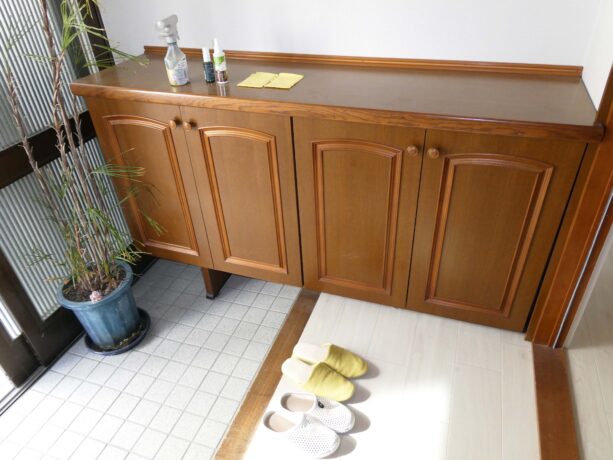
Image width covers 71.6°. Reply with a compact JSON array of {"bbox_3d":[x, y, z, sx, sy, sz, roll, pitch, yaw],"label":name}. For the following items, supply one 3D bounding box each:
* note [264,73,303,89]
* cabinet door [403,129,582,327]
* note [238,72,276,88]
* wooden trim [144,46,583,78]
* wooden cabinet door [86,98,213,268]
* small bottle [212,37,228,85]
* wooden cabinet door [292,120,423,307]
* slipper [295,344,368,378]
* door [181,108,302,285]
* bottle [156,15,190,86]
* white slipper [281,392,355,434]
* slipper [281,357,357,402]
[{"bbox_3d":[-0.080,-0.559,1.589,0.103,0.005,0.178,10,37,17],"label":"note"},{"bbox_3d":[0.602,0.030,1.469,0.439,0.768,0.030,10,37,17],"label":"cabinet door"},{"bbox_3d":[-0.179,-0.574,1.617,0.102,0.005,0.180,10,37,17],"label":"note"},{"bbox_3d":[0.100,-0.707,1.763,1.840,0.036,0.020,10,37,17],"label":"wooden trim"},{"bbox_3d":[-0.658,-0.179,1.861,0.442,0.795,0.030,10,37,17],"label":"wooden cabinet door"},{"bbox_3d":[-0.319,-0.621,1.564,0.044,0.153,0.044,1,35,5],"label":"small bottle"},{"bbox_3d":[0.183,-0.040,1.599,0.448,0.772,0.030,10,37,17],"label":"wooden cabinet door"},{"bbox_3d":[0.084,0.456,1.546,0.274,0.070,0.096,10,37,17],"label":"slipper"},{"bbox_3d":[-0.239,-0.110,1.730,0.446,0.784,0.030,10,37,17],"label":"door"},{"bbox_3d":[-0.487,-0.656,1.555,0.075,0.233,0.095,22,42,31],"label":"bottle"},{"bbox_3d":[0.032,0.572,1.364,0.250,0.090,0.095,10,37,18],"label":"white slipper"},{"bbox_3d":[0.035,0.500,1.482,0.272,0.075,0.100,15,39,24],"label":"slipper"}]

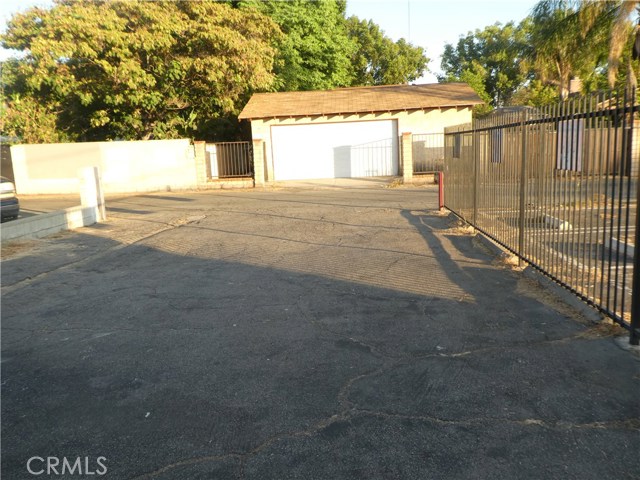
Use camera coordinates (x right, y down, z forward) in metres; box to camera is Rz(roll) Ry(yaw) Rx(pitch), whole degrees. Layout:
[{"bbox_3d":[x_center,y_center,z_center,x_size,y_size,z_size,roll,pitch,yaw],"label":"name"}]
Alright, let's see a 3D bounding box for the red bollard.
[{"bbox_3d":[2.760,-1.104,10.900,0.090,0.872,0.090,-2,8,4],"label":"red bollard"}]

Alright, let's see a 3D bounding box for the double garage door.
[{"bbox_3d":[0.609,-3.469,18.650,4.880,2.130,0.100,-1,8,6],"label":"double garage door"}]

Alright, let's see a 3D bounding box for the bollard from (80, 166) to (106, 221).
[{"bbox_3d":[-5.140,-1.020,10.901,0.360,1.266,0.380,0,8,16],"label":"bollard"}]

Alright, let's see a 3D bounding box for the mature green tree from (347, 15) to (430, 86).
[{"bbox_3d":[4.204,-9.093,30.987,6.000,9.970,6.000,-2,8,0],"label":"mature green tree"}]

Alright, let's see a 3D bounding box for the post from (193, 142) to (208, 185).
[{"bbox_3d":[-4.290,-2.703,17.301,0.300,1.690,0.300,-1,8,6],"label":"post"}]

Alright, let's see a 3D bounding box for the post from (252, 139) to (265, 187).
[{"bbox_3d":[-2.196,-2.754,17.251,0.300,1.710,0.300,-1,8,6],"label":"post"}]

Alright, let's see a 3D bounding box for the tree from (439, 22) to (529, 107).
[{"bbox_3d":[10.647,-9.032,30.995,6.200,9.369,6.200,-2,8,0],"label":"tree"}]

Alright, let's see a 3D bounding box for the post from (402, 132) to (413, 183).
[{"bbox_3d":[3.110,-2.898,16.951,0.300,1.750,0.300,-1,8,6],"label":"post"}]

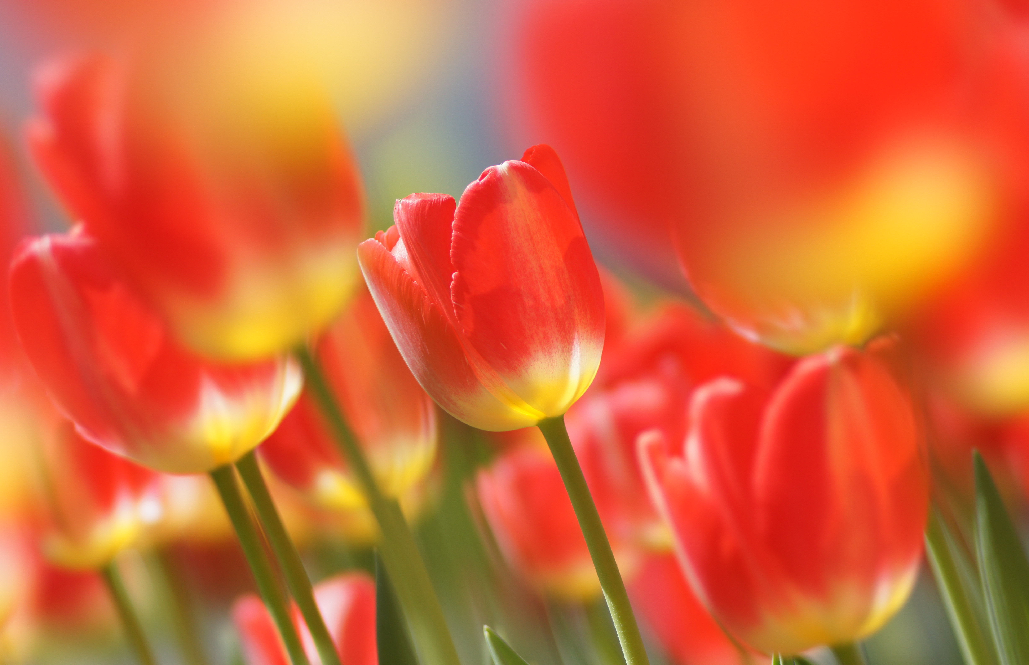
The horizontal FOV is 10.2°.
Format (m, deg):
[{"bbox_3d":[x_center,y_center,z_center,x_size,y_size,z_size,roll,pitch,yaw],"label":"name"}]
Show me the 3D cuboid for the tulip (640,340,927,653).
[{"bbox_3d":[0.067,0.041,1.400,0.067,0.073,0.067,-8,0,0],"label":"tulip"}]

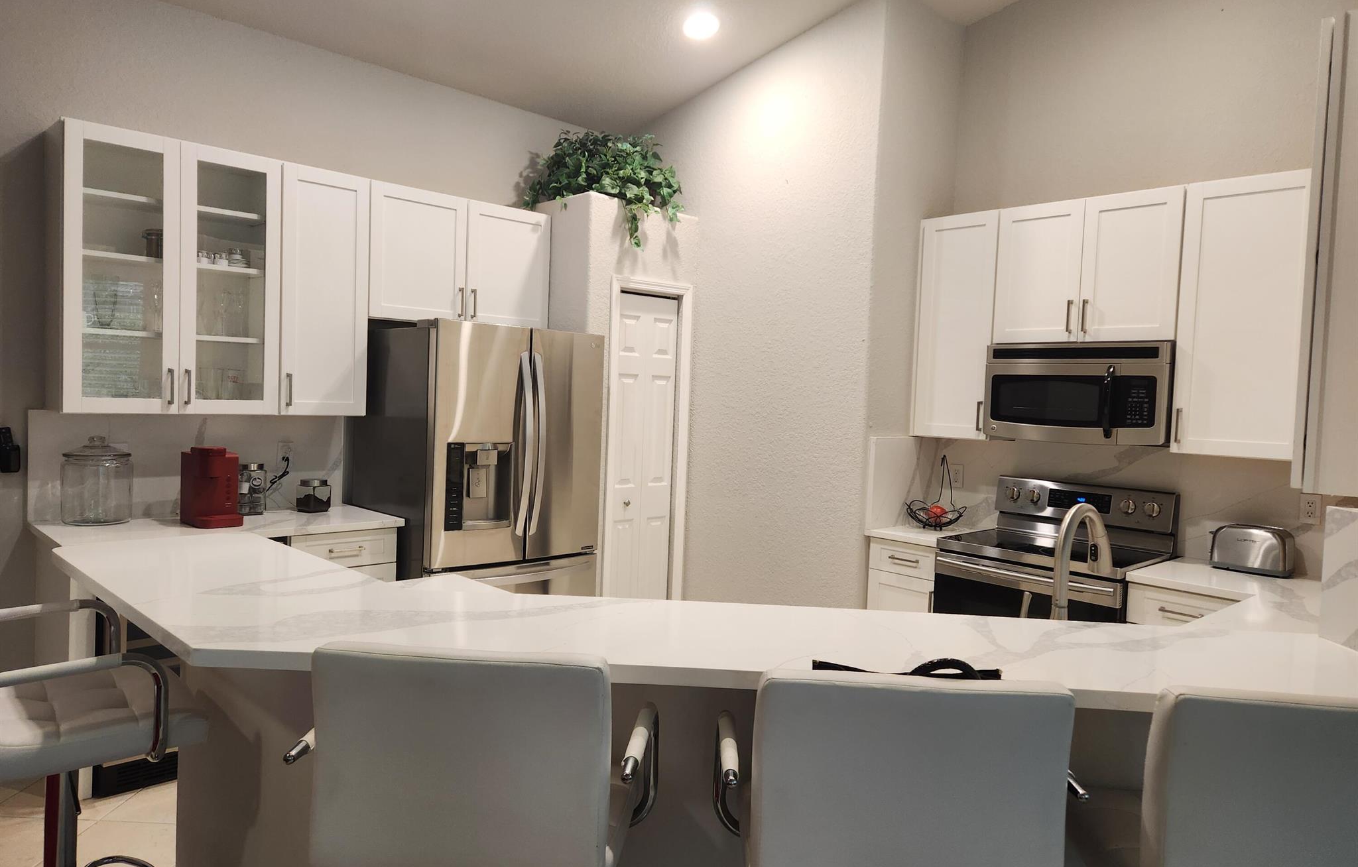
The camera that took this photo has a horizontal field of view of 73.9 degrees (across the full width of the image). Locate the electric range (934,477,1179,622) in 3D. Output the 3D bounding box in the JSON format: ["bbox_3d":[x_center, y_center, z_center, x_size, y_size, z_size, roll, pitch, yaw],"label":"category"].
[{"bbox_3d":[1.569,0.811,3.815,0.675,1.185,0.760,0,4,-44],"label":"electric range"}]

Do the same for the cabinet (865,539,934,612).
[{"bbox_3d":[1.210,0.930,4.286,0.630,0.877,0.385,0,4,-44],"label":"cabinet"}]

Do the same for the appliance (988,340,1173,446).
[{"bbox_3d":[1.777,-0.176,3.933,0.410,0.417,0.765,0,3,-43],"label":"appliance"}]

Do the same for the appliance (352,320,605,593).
[{"bbox_3d":[-0.953,0.396,4.336,0.895,1.780,0.885,0,3,-43],"label":"appliance"}]

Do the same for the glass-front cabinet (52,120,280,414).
[{"bbox_3d":[-2.042,-0.609,3.622,0.760,1.050,0.343,0,3,-43],"label":"glass-front cabinet"}]

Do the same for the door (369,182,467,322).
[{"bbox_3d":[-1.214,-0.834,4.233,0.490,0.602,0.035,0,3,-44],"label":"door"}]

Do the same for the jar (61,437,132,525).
[{"bbox_3d":[-2.292,0.184,3.547,0.235,0.345,0.235,0,4,-44],"label":"jar"}]

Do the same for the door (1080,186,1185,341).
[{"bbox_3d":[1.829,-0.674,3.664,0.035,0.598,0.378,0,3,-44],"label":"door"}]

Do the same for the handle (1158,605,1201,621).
[{"bbox_3d":[1.788,0.641,3.216,0.033,0.013,0.142,0,3,-43],"label":"handle"}]

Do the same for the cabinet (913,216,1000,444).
[{"bbox_3d":[1.309,-0.502,4.274,0.030,1.050,0.390,0,4,-44],"label":"cabinet"}]

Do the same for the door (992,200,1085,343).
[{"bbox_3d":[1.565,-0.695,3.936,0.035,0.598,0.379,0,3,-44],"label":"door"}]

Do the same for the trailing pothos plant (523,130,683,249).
[{"bbox_3d":[-0.385,-1.280,4.751,0.770,0.620,0.580,0,3,-43],"label":"trailing pothos plant"}]

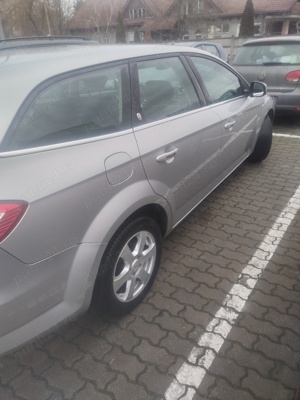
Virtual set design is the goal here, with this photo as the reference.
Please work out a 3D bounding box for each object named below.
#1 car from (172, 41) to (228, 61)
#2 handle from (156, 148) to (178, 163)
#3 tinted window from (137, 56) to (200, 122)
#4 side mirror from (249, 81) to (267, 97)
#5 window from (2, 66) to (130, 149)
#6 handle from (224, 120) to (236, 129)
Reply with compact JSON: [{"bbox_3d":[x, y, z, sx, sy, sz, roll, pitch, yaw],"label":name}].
[{"bbox_3d":[0.667,-3.712,8.625,1.700,1.450,4.100,16,34,31],"label":"car"},{"bbox_3d":[0.101,-0.246,1.706,0.050,0.052,0.205,16,34,31],"label":"handle"},{"bbox_3d":[0.066,-0.671,1.819,0.040,0.371,0.729,-18,12,41],"label":"tinted window"},{"bbox_3d":[1.017,-1.040,2.832,0.195,0.150,0.110,16,34,31],"label":"side mirror"},{"bbox_3d":[-0.303,-0.440,1.356,0.050,0.349,0.892,-18,8,41],"label":"window"},{"bbox_3d":[0.647,-0.602,2.414,0.050,0.050,0.200,16,34,31],"label":"handle"}]

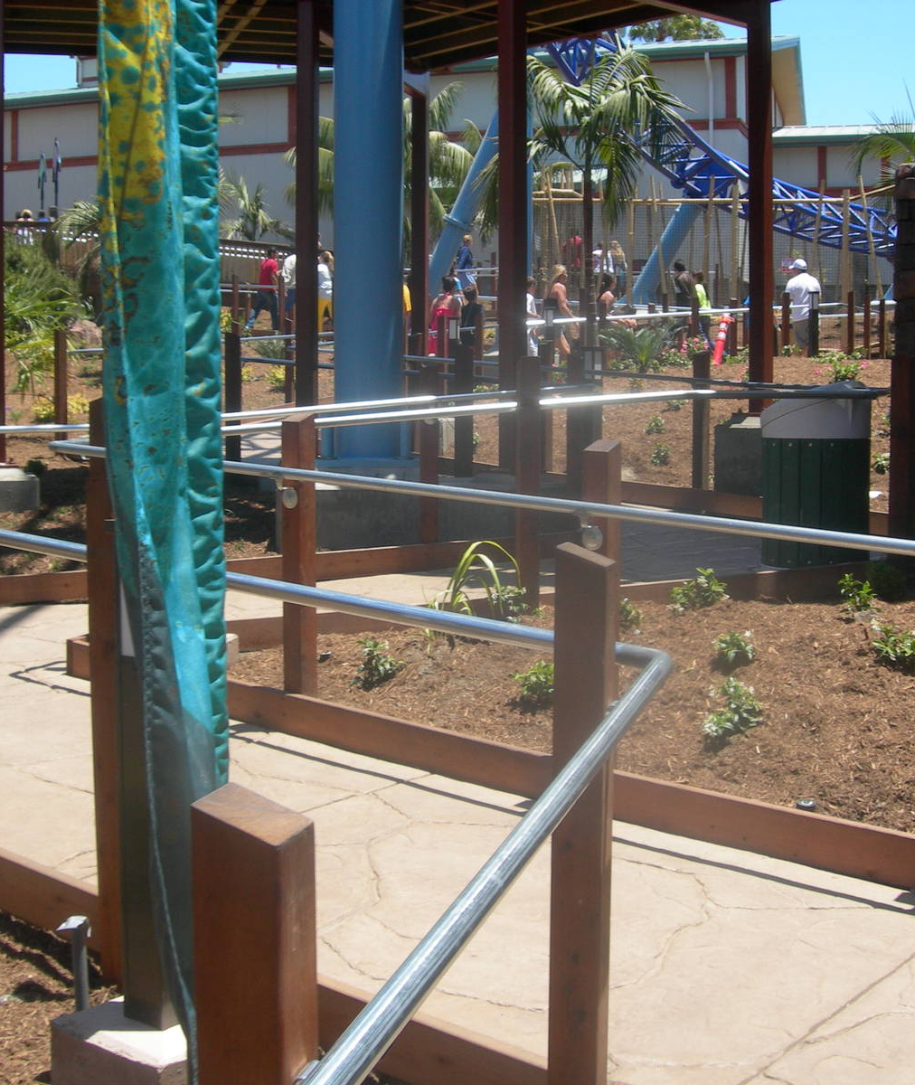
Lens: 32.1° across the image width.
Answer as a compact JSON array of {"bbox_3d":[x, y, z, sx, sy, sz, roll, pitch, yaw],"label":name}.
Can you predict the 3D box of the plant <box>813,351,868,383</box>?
[{"bbox_3d":[3.408,-1.534,14.088,0.460,0.330,0.420,2,4,13],"label":"plant"}]

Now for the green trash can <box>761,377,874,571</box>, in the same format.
[{"bbox_3d":[1.875,-0.366,8.300,0.575,0.950,0.575,3,5,34],"label":"green trash can"}]

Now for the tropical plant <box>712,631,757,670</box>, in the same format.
[{"bbox_3d":[1.119,0.432,6.420,0.178,0.150,0.170,0,4,0],"label":"tropical plant"}]

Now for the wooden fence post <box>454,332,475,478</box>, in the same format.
[{"bbox_3d":[0.052,-0.990,11.500,0.098,1.050,0.098,4,6,43],"label":"wooden fence post"}]

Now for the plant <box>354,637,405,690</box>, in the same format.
[{"bbox_3d":[-0.297,0.446,5.920,0.180,0.175,0.180,0,4,-3],"label":"plant"}]

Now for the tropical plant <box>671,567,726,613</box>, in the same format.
[{"bbox_3d":[1.112,0.218,7.300,0.265,0.210,0.220,0,4,0],"label":"tropical plant"}]

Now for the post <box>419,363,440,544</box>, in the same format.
[{"bbox_3d":[-0.155,-0.493,8.960,0.098,1.060,0.098,0,4,-7],"label":"post"}]

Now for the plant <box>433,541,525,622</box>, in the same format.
[{"bbox_3d":[0.097,0.188,6.950,0.405,0.380,0.320,0,4,0],"label":"plant"}]

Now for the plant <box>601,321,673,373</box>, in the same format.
[{"bbox_3d":[2.538,-2.770,22.500,1.050,0.720,1.000,0,5,0],"label":"plant"}]

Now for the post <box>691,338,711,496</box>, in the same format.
[{"bbox_3d":[1.752,-0.876,11.400,0.092,1.030,0.092,4,6,41],"label":"post"}]

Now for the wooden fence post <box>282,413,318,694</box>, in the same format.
[{"bbox_3d":[-0.572,0.047,5.750,0.092,1.000,0.092,3,5,33],"label":"wooden fence post"}]

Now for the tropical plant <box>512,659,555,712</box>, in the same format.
[{"bbox_3d":[0.282,0.503,5.682,0.180,0.165,0.180,1,4,3],"label":"tropical plant"}]

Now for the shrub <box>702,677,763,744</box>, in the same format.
[{"bbox_3d":[0.919,0.559,5.309,0.200,0.210,0.200,1,4,10],"label":"shrub"}]

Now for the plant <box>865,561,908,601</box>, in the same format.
[{"bbox_3d":[1.974,0.172,7.282,0.180,0.170,0.180,2,4,15],"label":"plant"}]

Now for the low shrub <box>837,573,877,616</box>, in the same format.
[{"bbox_3d":[1.764,0.227,7.000,0.175,0.180,0.170,0,5,0],"label":"low shrub"}]

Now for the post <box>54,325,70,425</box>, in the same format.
[{"bbox_3d":[-3.229,-1.246,12.960,0.100,1.060,0.100,-3,5,-37],"label":"post"}]

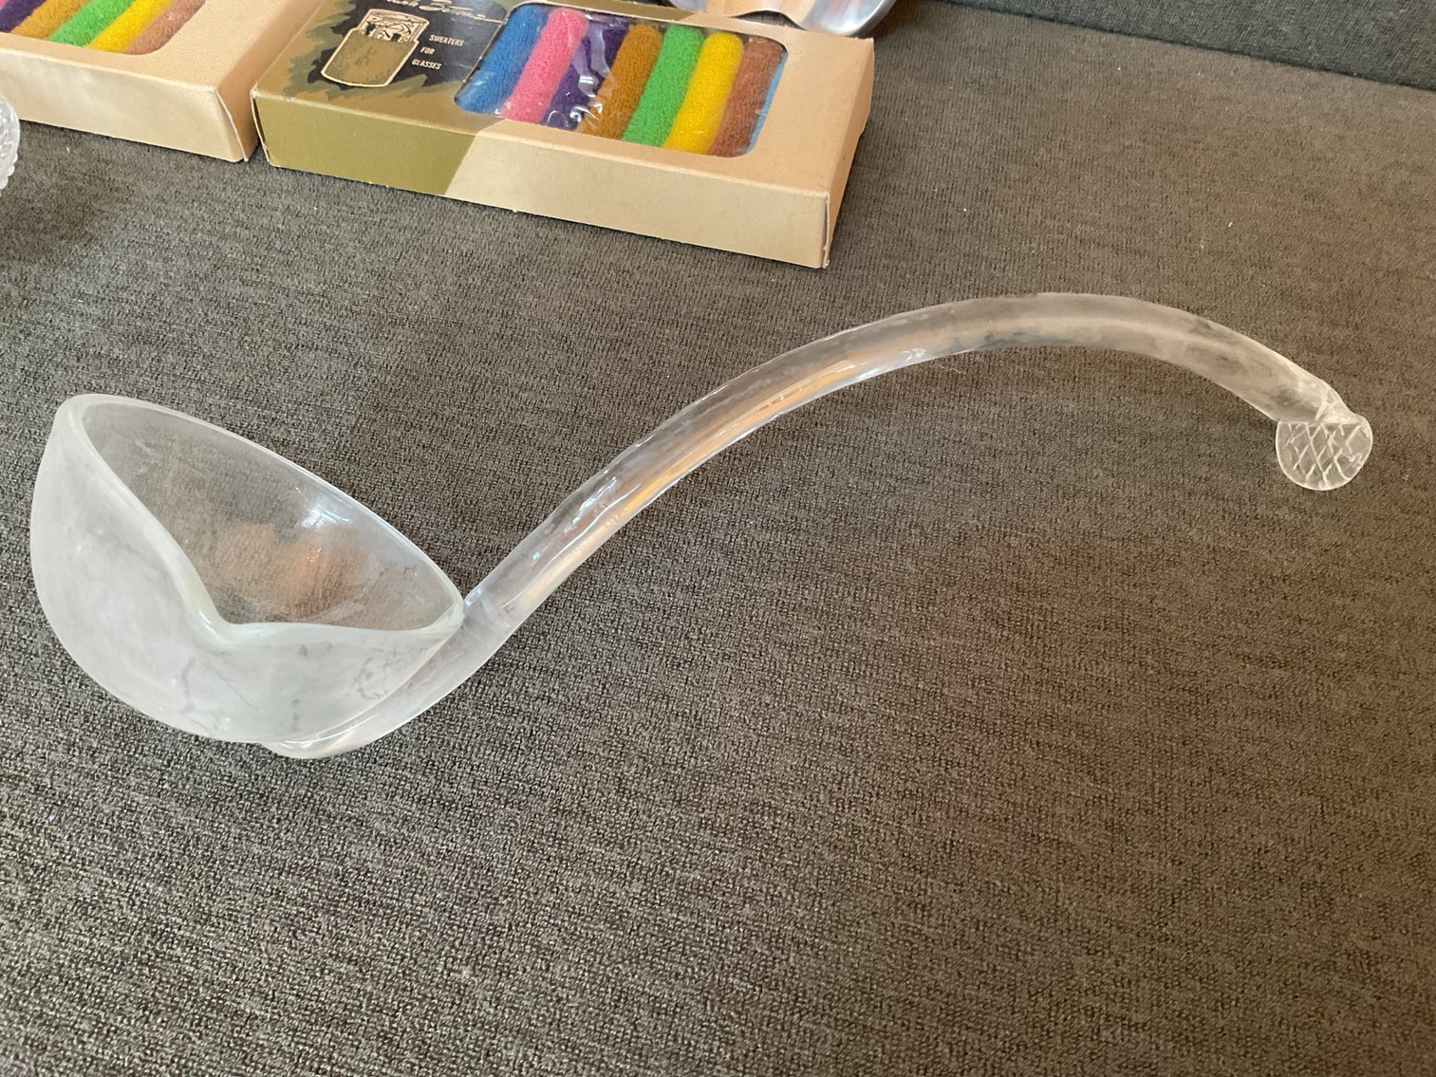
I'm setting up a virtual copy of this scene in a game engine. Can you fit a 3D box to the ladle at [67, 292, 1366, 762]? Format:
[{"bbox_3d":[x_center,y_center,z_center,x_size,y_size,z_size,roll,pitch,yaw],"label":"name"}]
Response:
[{"bbox_3d":[0.016,-0.008,0.315,0.348,0.098,0.102,-9,20,-14],"label":"ladle"}]

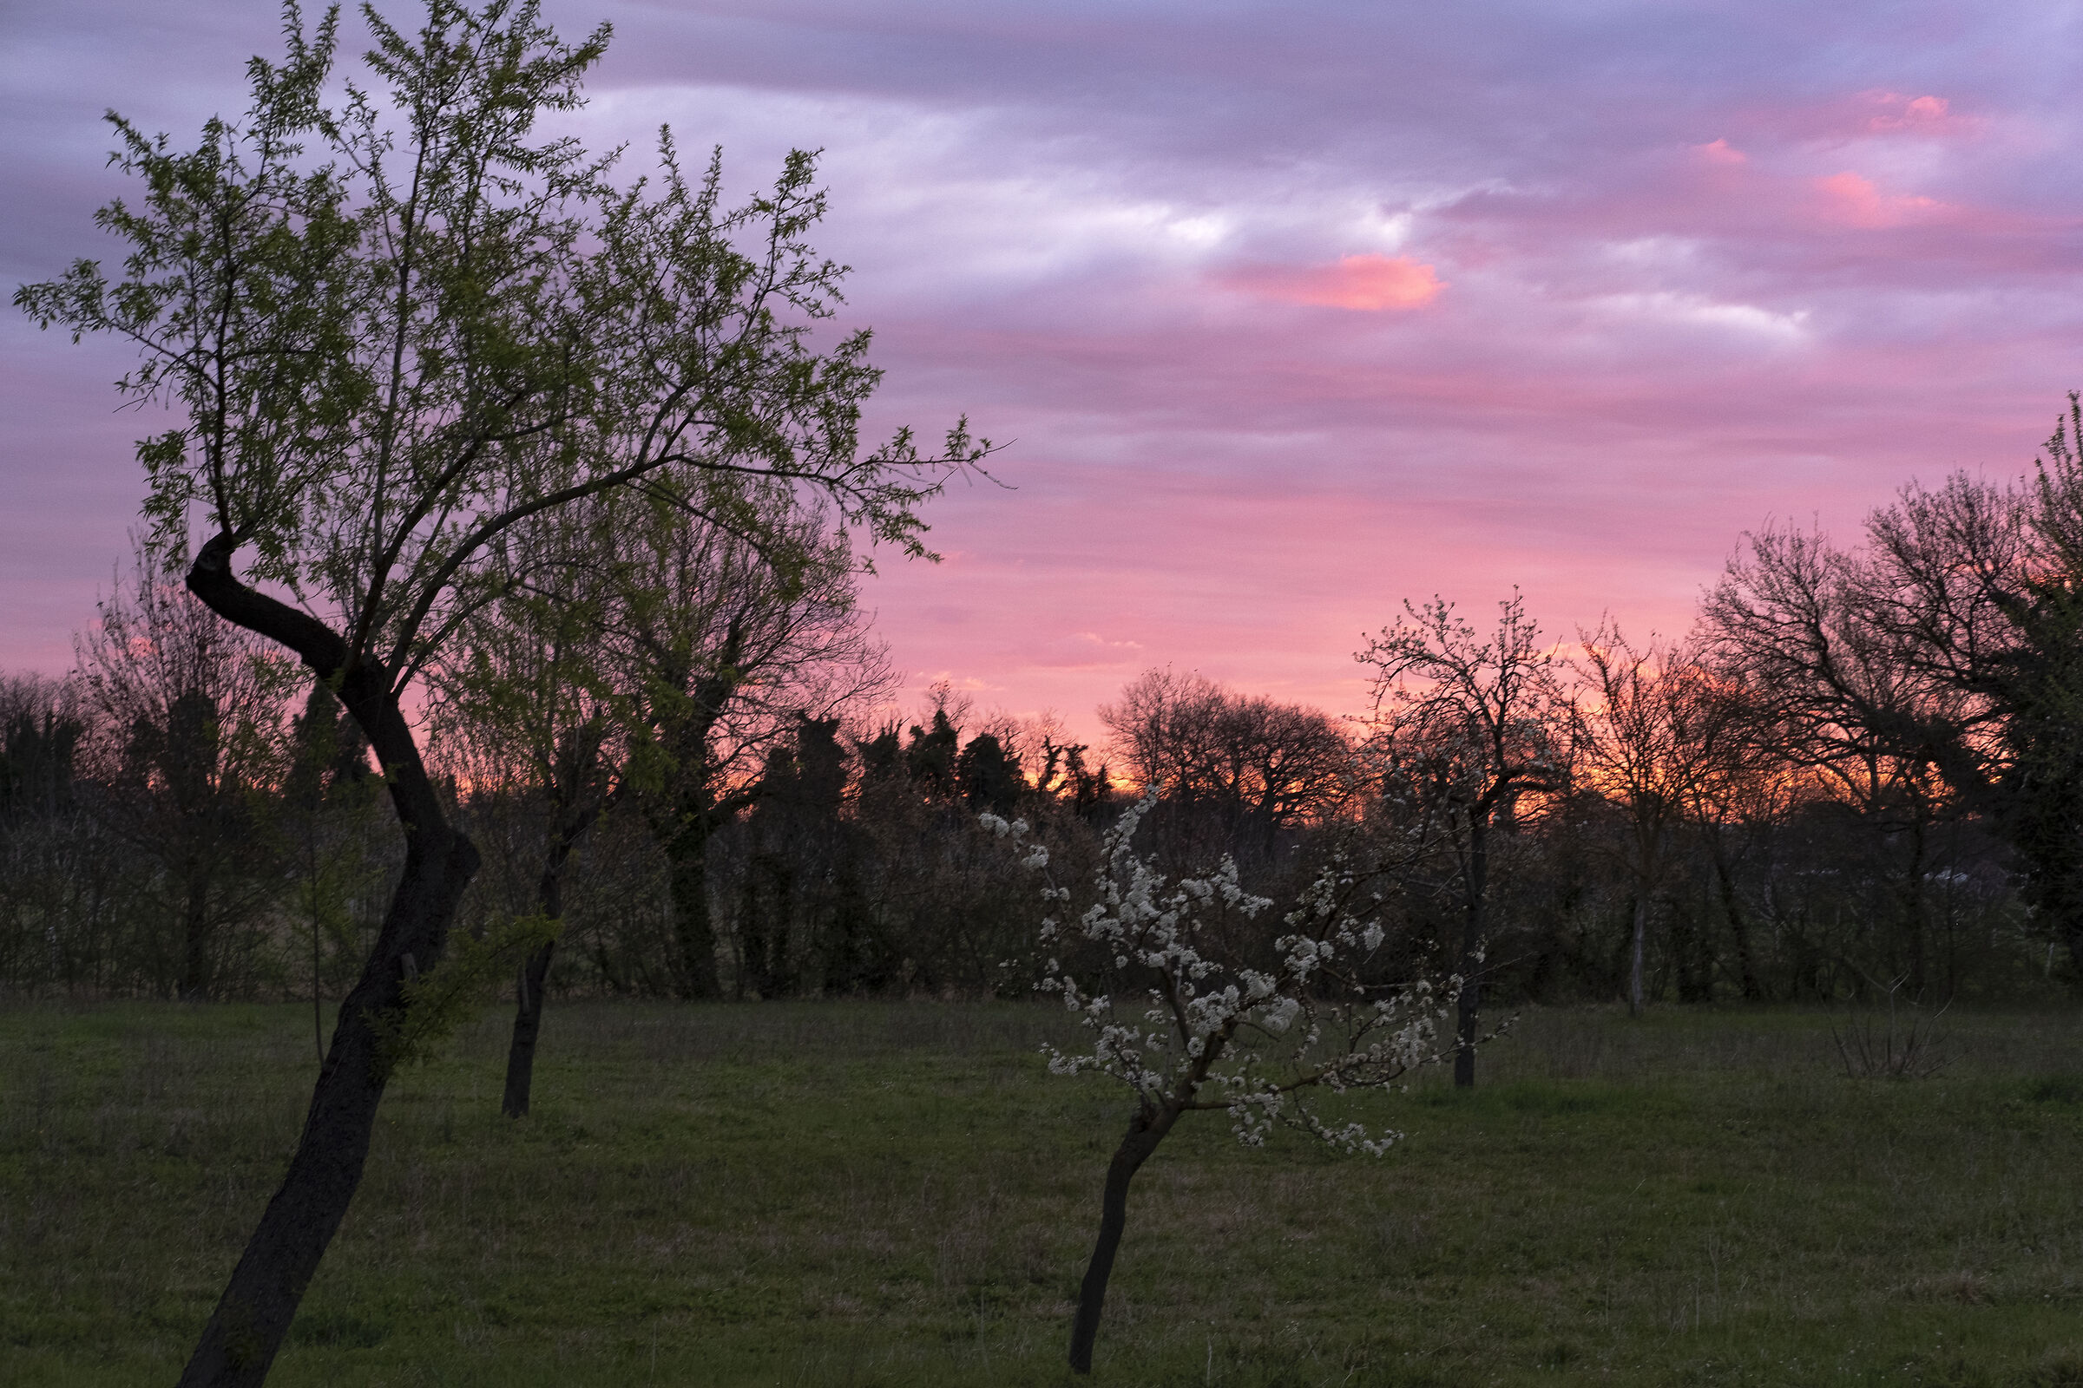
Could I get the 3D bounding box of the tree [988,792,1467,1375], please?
[{"bbox_3d":[0.544,1.144,9.000,1.409,1.715,1.250,0,-3,0],"label":"tree"}]

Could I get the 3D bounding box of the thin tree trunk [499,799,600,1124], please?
[{"bbox_3d":[-2.757,1.475,17.200,0.539,1.817,0.400,0,-3,0],"label":"thin tree trunk"}]

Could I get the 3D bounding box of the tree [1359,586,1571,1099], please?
[{"bbox_3d":[2.663,0.922,19.300,1.342,3.115,1.300,0,-3,0],"label":"tree"}]

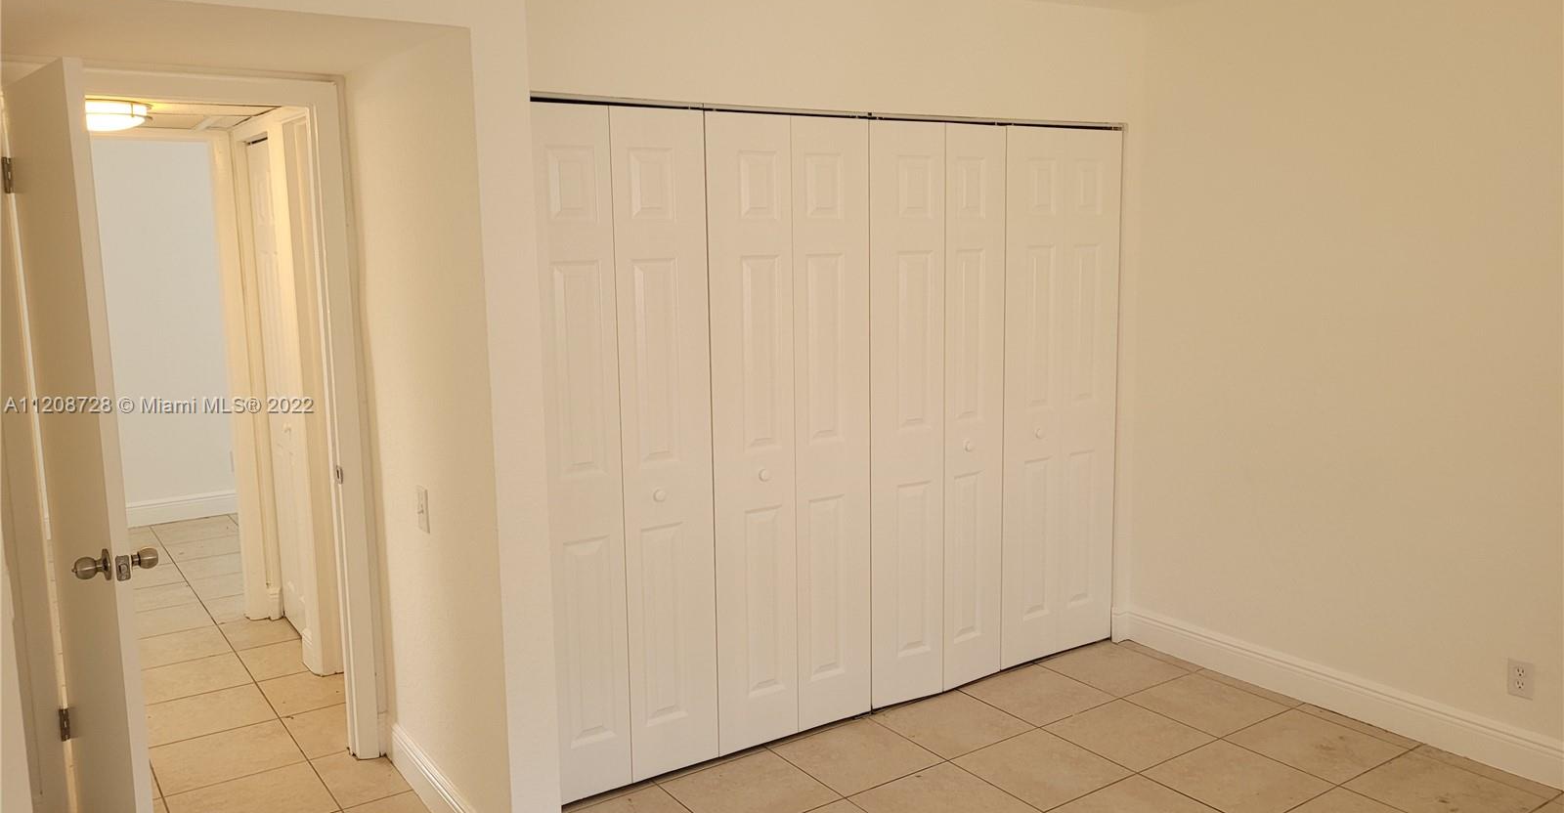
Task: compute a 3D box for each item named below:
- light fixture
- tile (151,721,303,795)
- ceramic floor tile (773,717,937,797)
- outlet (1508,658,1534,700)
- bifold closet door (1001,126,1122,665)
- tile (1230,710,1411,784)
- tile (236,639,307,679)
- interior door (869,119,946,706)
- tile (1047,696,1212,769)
[{"bbox_3d":[-2.149,-0.910,3.691,0.325,0.095,0.325,-6,10,-29],"label":"light fixture"},{"bbox_3d":[-1.800,1.136,3.813,0.407,0.010,0.402,-7,11,-34],"label":"tile"},{"bbox_3d":[0.241,1.124,3.768,0.405,0.010,0.405,-7,11,-34],"label":"ceramic floor tile"},{"bbox_3d":[2.213,0.816,3.516,0.008,0.114,0.072,-7,11,-34],"label":"outlet"},{"bbox_3d":[1.047,-0.025,4.417,0.597,1.989,0.035,-7,11,-34],"label":"bifold closet door"},{"bbox_3d":[1.718,1.094,3.787,0.405,0.010,0.405,-7,11,-34],"label":"tile"},{"bbox_3d":[-1.921,1.000,4.701,0.407,0.010,0.402,-7,11,-34],"label":"tile"},{"bbox_3d":[0.420,0.054,3.989,0.304,1.983,0.034,-6,10,-30],"label":"interior door"},{"bbox_3d":[1.147,1.086,3.881,0.407,0.010,0.402,-7,11,-34],"label":"tile"}]

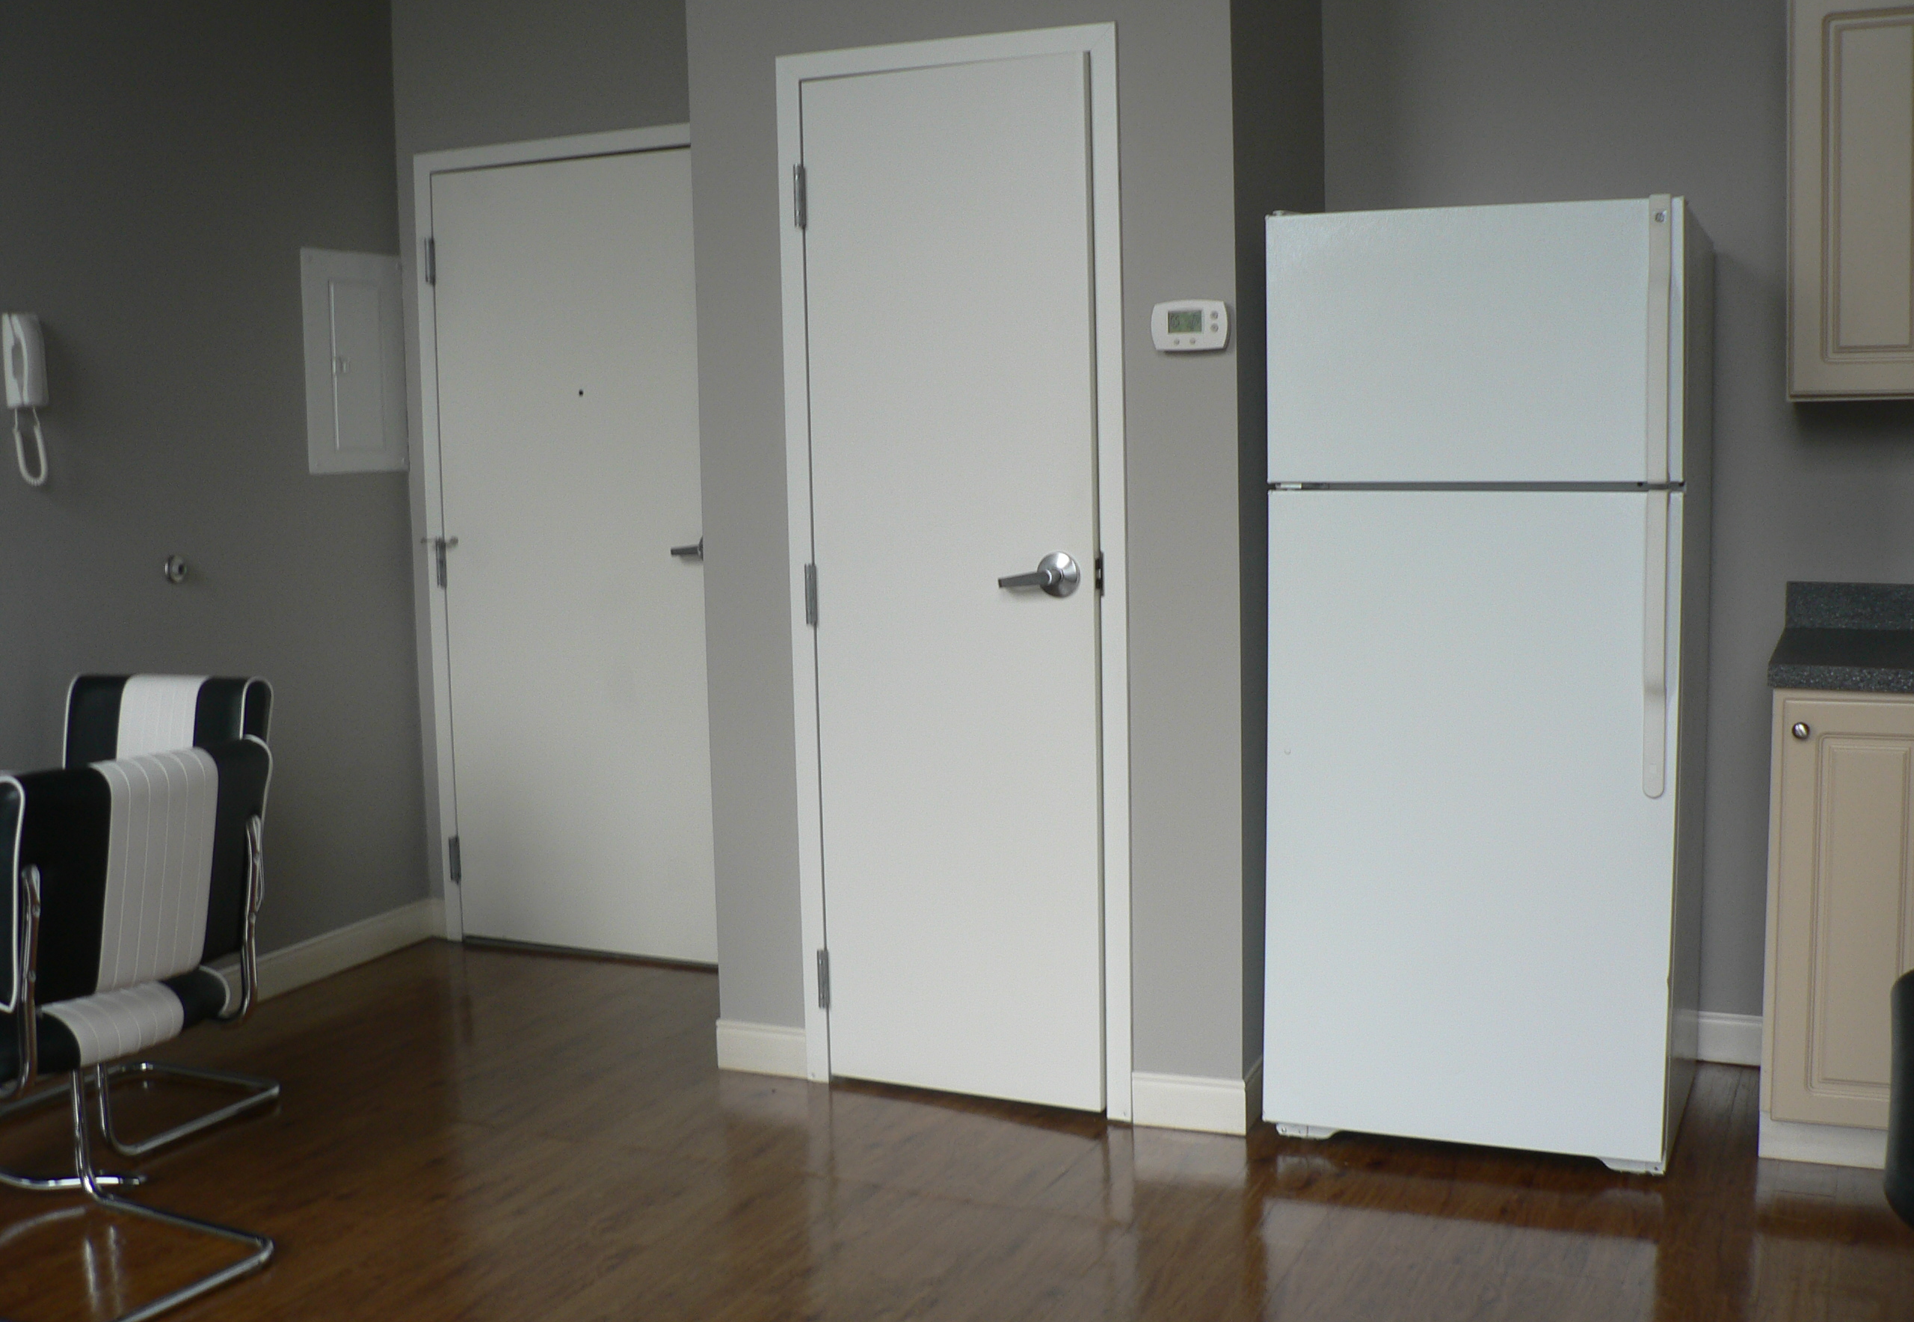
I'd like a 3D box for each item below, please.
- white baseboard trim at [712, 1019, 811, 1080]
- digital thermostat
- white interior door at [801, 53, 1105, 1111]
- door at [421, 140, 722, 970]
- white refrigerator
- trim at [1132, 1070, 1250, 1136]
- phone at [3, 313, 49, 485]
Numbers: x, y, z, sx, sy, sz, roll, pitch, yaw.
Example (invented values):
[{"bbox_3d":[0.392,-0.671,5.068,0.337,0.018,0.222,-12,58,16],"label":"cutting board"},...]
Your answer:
[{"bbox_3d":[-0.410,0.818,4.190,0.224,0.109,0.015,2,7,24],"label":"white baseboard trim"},{"bbox_3d":[0.427,-0.609,3.618,0.144,0.090,0.033,2,7,24],"label":"digital thermostat"},{"bbox_3d":[-0.009,-0.132,3.880,0.610,2.030,0.042,2,7,27],"label":"white interior door"},{"bbox_3d":[-0.928,-0.248,5.051,0.910,2.030,0.045,2,7,24],"label":"door"},{"bbox_3d":[1.031,0.027,3.817,0.745,1.715,0.715,2,7,24],"label":"white refrigerator"},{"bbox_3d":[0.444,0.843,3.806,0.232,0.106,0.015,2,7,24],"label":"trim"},{"bbox_3d":[-1.896,-0.534,4.062,0.070,0.364,0.058,2,7,24],"label":"phone"}]

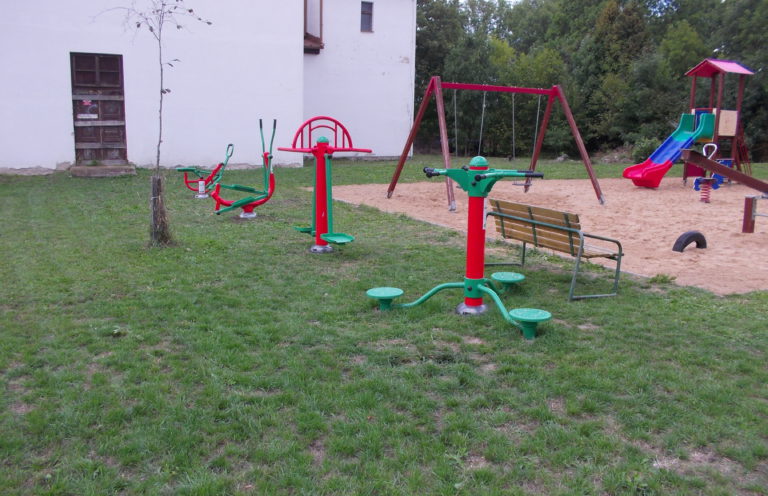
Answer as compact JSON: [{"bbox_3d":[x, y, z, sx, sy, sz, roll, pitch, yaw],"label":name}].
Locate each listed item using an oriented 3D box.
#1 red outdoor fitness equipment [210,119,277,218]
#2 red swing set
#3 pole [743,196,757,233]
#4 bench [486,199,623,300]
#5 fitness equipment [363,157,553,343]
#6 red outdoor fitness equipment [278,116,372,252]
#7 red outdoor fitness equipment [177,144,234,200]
[{"bbox_3d":[-2.403,-1.365,11.008,1.200,1.660,0.560,-4,10,-27],"label":"red outdoor fitness equipment"},{"bbox_3d":[2.390,-2.222,13.576,3.880,2.480,2.565,-4,10,-27],"label":"red swing set"},{"bbox_3d":[5.430,-0.491,9.618,0.140,0.530,0.130,-3,10,-25],"label":"pole"},{"bbox_3d":[1.745,-0.043,6.916,0.620,0.810,1.675,-3,10,-22],"label":"bench"},{"bbox_3d":[0.620,-0.114,5.685,1.495,1.360,1.677,1,9,3],"label":"fitness equipment"},{"bbox_3d":[-0.787,-0.823,8.222,1.300,1.720,1.080,-4,10,-26],"label":"red outdoor fitness equipment"},{"bbox_3d":[-3.859,-1.689,13.793,1.220,1.180,0.550,-3,10,-25],"label":"red outdoor fitness equipment"}]

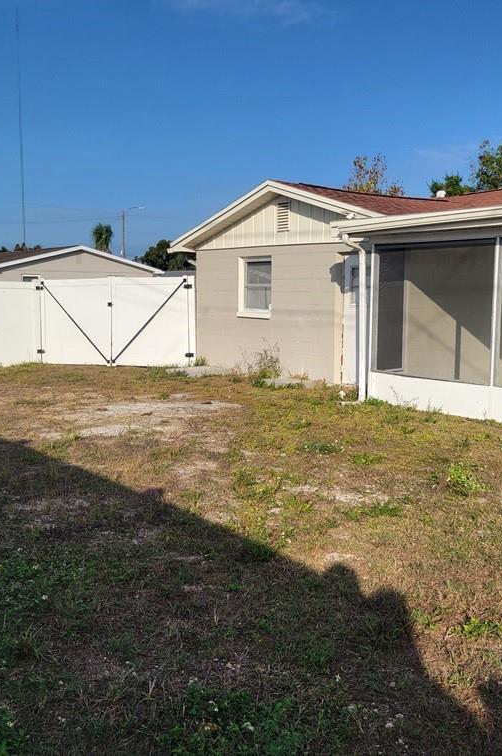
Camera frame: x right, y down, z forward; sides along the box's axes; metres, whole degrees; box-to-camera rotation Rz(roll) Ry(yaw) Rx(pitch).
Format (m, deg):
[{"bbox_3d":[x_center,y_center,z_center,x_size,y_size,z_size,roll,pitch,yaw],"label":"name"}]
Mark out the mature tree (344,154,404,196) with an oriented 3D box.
[{"bbox_3d":[4.393,-4.813,27.626,3.200,6.510,3.200,1,7,9],"label":"mature tree"}]

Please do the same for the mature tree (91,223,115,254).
[{"bbox_3d":[-16.416,-12.726,84.101,2.600,8.940,2.600,-1,7,-11],"label":"mature tree"}]

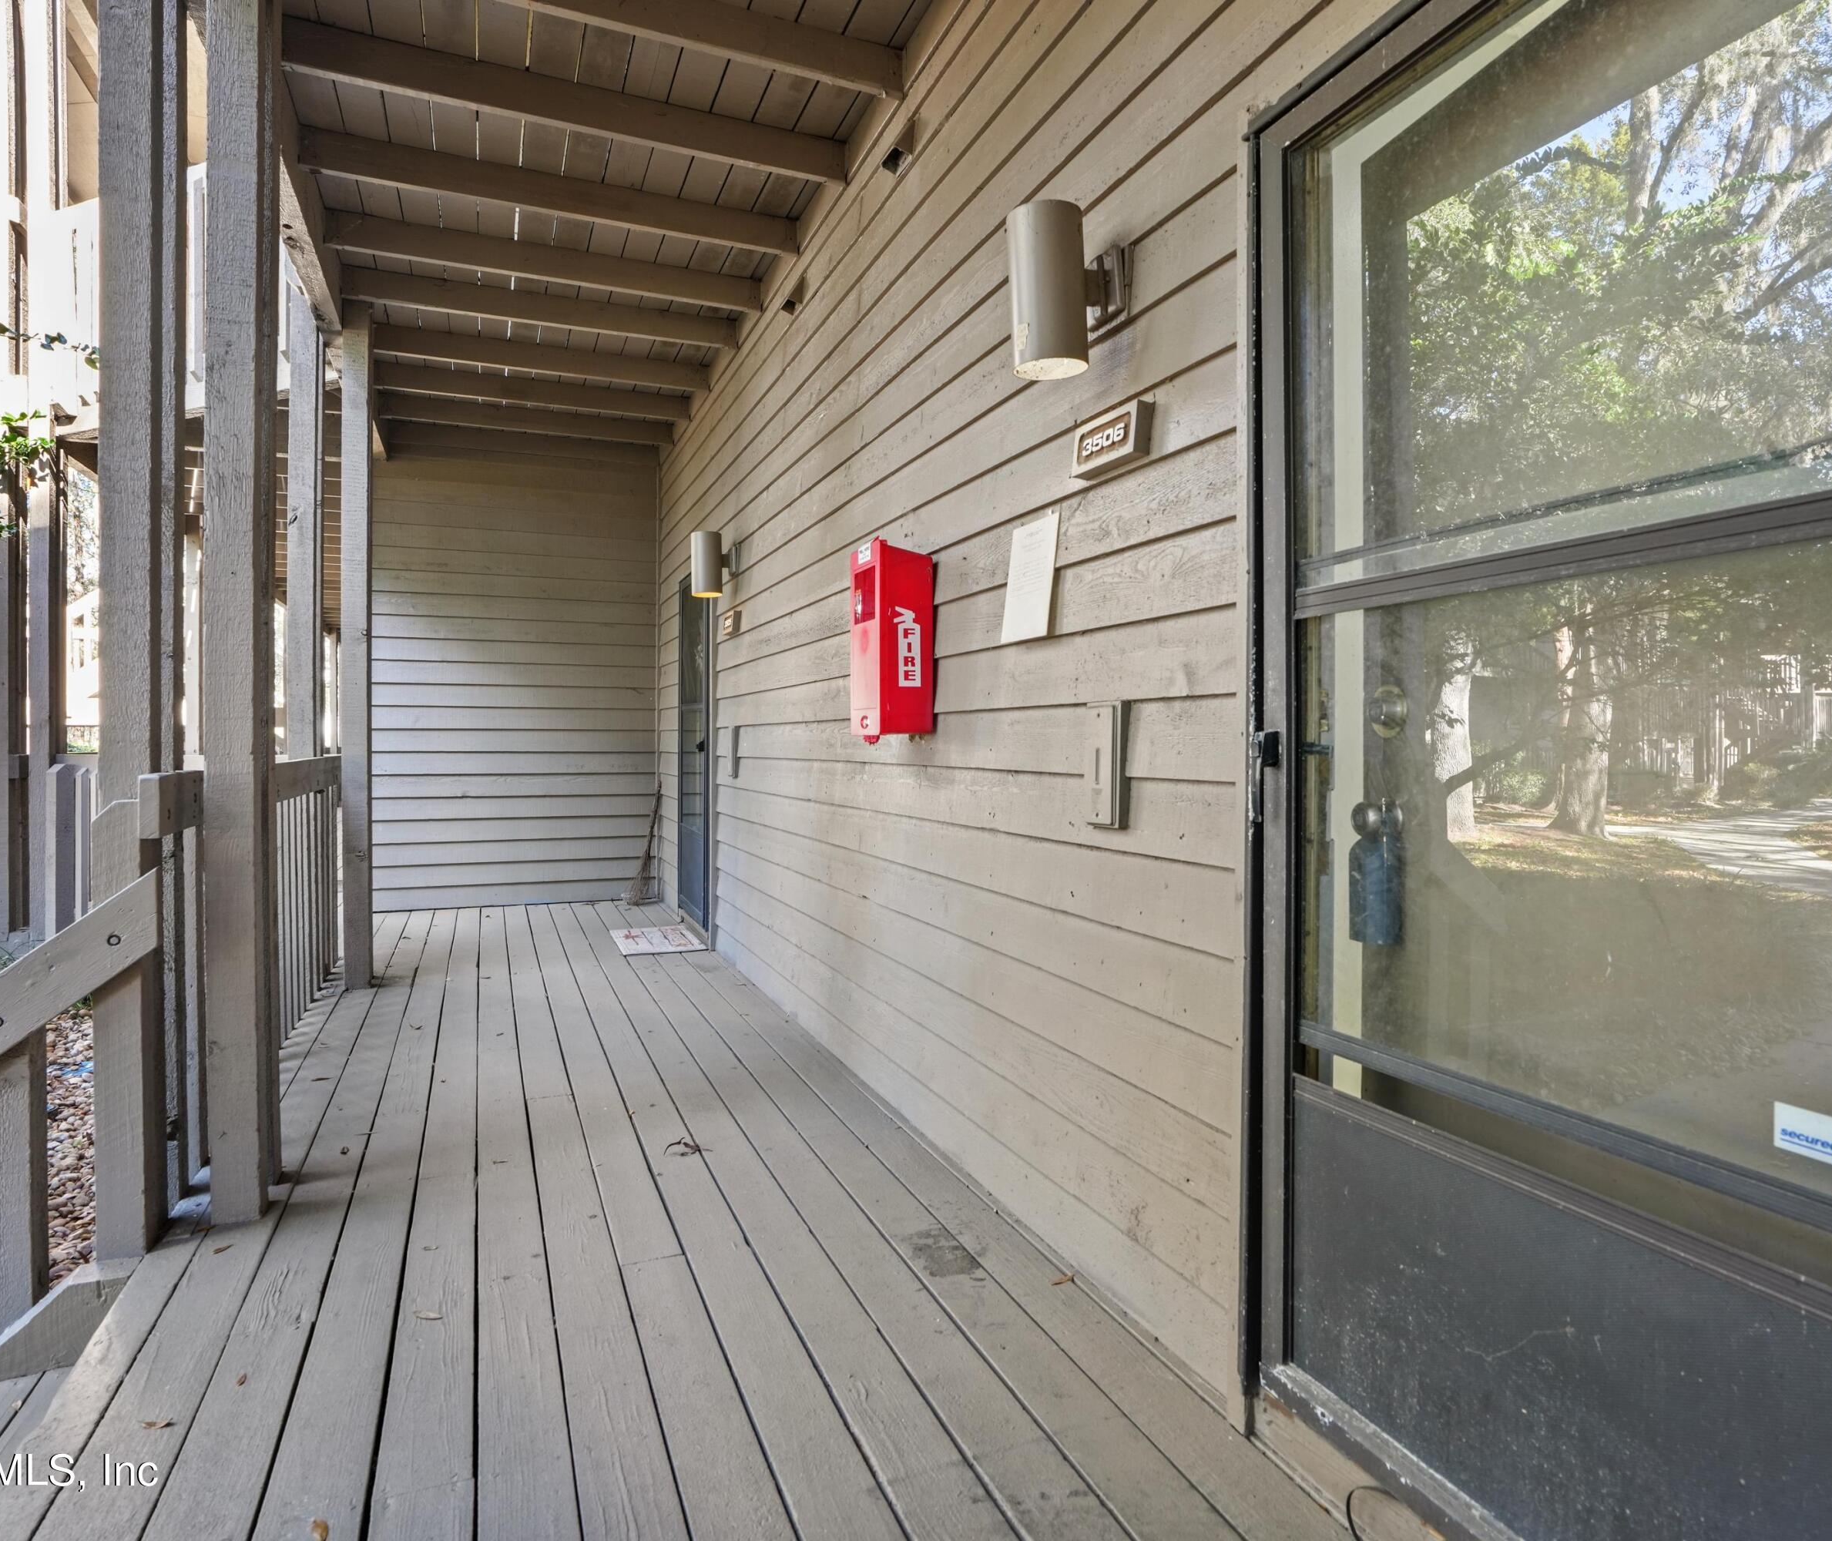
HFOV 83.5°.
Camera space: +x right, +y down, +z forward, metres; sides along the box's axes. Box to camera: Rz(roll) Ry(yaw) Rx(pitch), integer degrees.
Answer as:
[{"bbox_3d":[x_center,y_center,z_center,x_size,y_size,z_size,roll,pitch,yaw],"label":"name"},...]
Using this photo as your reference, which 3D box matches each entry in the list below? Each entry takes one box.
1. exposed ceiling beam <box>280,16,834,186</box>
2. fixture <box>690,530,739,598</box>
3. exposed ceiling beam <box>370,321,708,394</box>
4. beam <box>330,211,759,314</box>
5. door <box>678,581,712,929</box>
[{"bbox_3d":[-1.048,-2.097,3.261,1.720,0.136,0.045,-1,1,-23],"label":"exposed ceiling beam"},{"bbox_3d":[-1.004,-1.030,5.085,0.250,0.300,0.155,-1,1,-23],"label":"fixture"},{"bbox_3d":[-1.937,-2.142,5.373,1.720,0.136,0.045,-1,1,-23],"label":"exposed ceiling beam"},{"bbox_3d":[-1.498,-2.120,4.331,1.720,0.136,0.045,-1,1,-23],"label":"beam"},{"bbox_3d":[-1.359,-0.122,6.329,0.055,2.080,0.930,-1,1,-23],"label":"door"}]

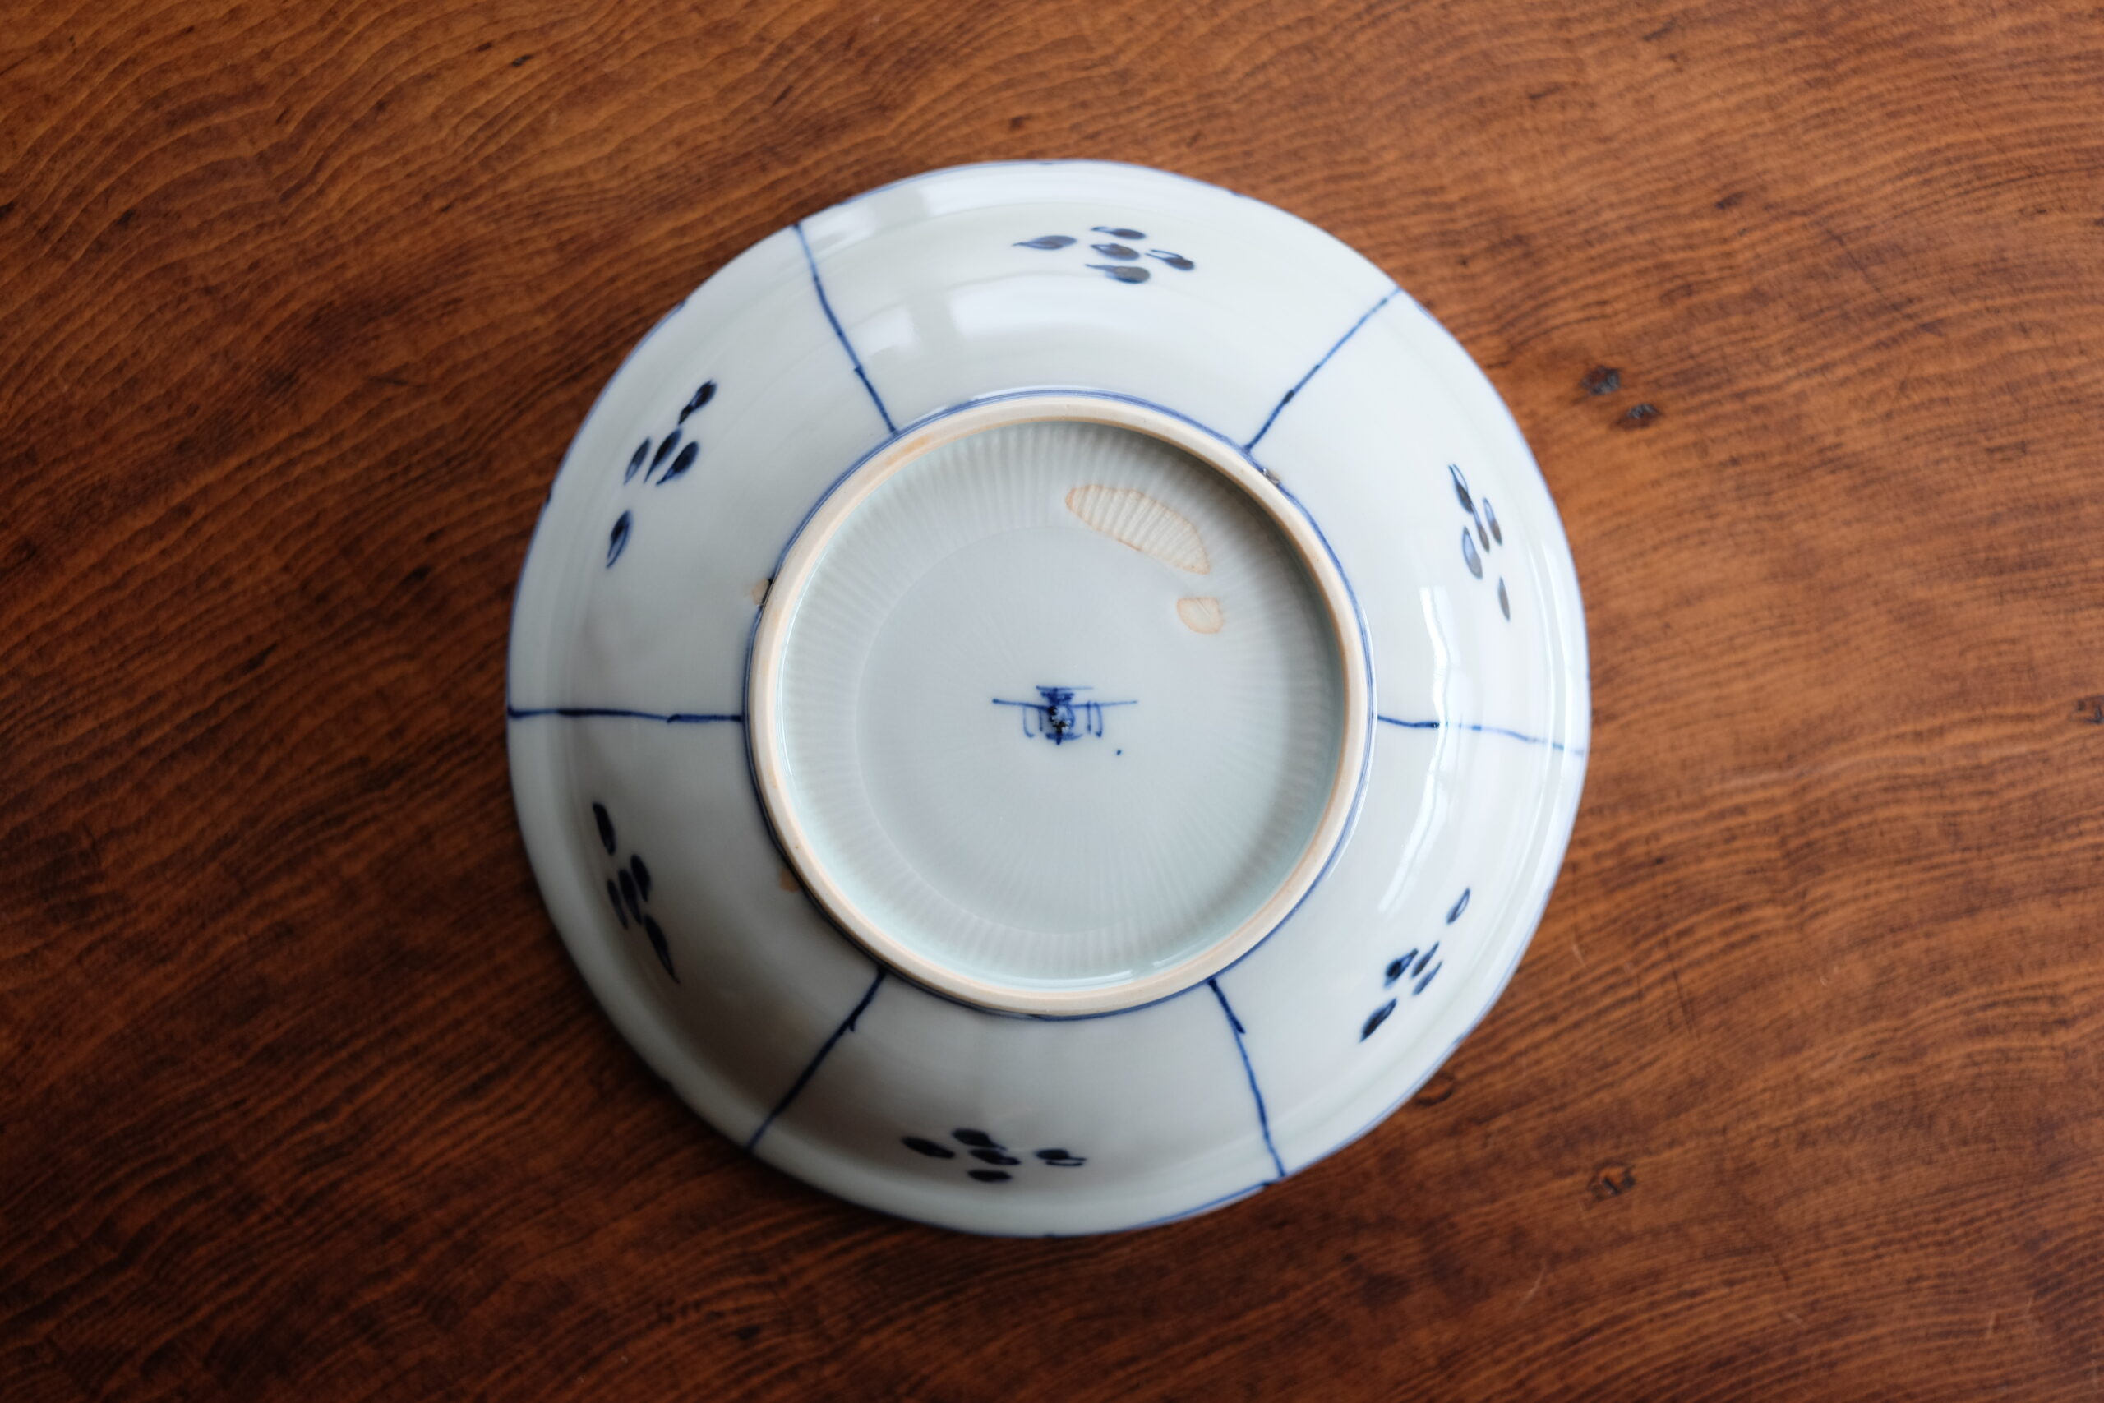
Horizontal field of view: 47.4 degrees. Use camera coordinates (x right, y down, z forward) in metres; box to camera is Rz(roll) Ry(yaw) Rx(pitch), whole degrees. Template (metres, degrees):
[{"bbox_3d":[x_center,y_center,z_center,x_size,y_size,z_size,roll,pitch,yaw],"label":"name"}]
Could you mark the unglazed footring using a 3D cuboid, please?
[{"bbox_3d":[0.001,0.000,0.333,0.086,0.010,0.086,0,91,-2],"label":"unglazed footring"}]

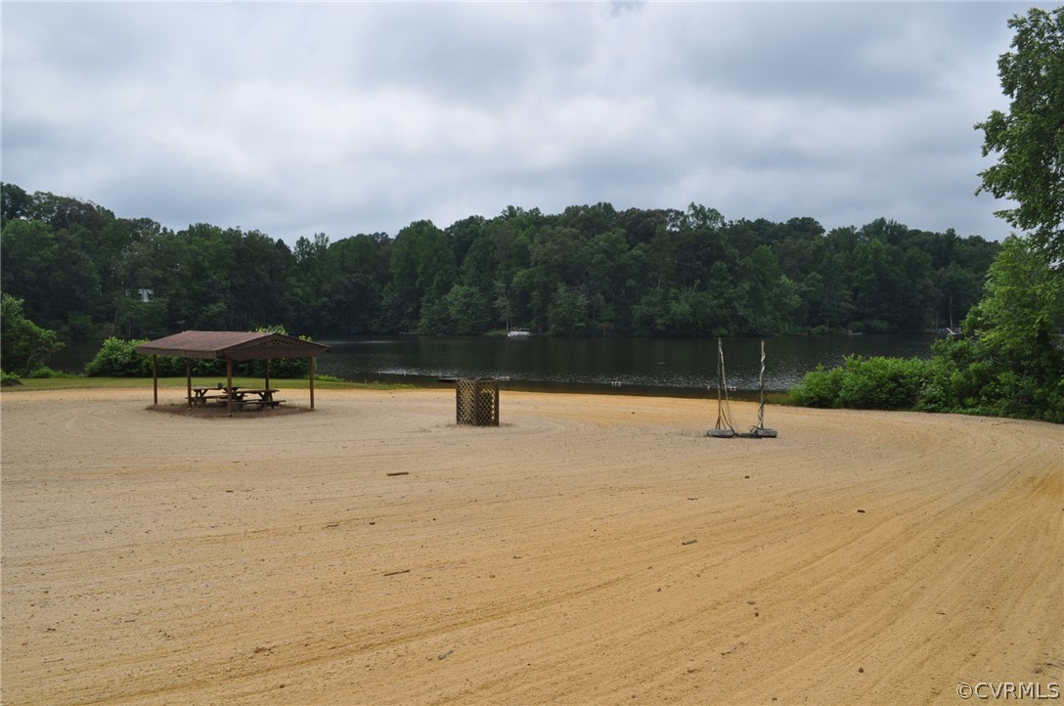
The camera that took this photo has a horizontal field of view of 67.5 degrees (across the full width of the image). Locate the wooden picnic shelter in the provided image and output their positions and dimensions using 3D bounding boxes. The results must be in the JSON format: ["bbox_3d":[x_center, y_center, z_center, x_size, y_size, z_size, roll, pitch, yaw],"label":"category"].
[{"bbox_3d":[-13.680,0.708,36.011,4.905,3.329,9.115,-3,4,-44],"label":"wooden picnic shelter"}]

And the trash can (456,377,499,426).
[{"bbox_3d":[-1.509,1.303,22.056,0.830,1.250,0.830,2,4,45],"label":"trash can"}]

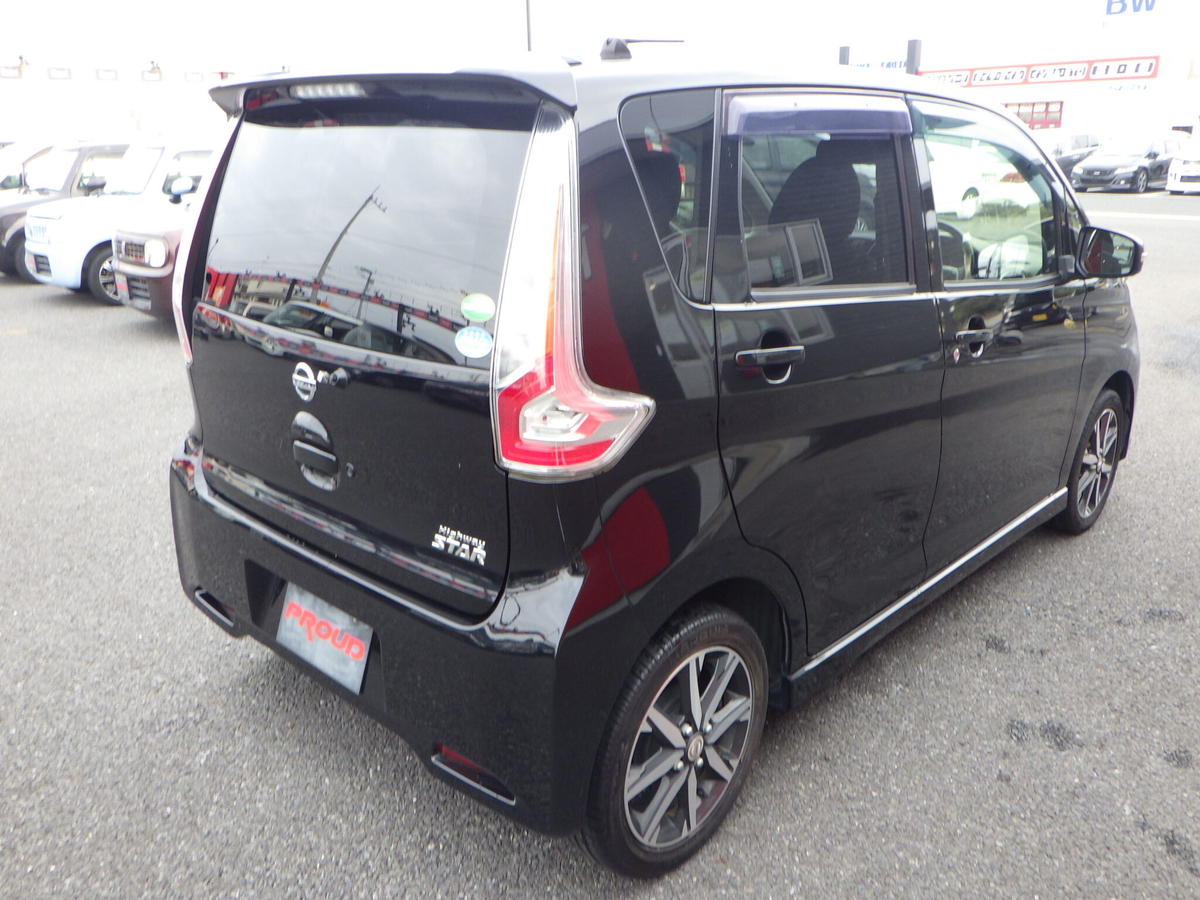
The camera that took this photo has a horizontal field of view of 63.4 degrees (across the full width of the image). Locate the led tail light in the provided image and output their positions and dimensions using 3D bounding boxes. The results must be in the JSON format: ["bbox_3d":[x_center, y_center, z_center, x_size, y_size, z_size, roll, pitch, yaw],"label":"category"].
[{"bbox_3d":[-0.053,-0.249,1.565,0.205,0.590,0.235,16,23,41],"label":"led tail light"}]

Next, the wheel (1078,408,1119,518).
[{"bbox_3d":[1.806,0.040,3.650,0.130,0.410,0.410,15,23,41],"label":"wheel"}]

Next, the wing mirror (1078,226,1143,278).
[{"bbox_3d":[1.478,-0.573,2.813,0.178,0.142,0.105,16,23,41],"label":"wing mirror"}]

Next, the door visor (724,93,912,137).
[{"bbox_3d":[0.460,-0.677,1.960,0.055,0.085,0.720,15,23,41],"label":"door visor"}]

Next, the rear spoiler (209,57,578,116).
[{"bbox_3d":[-0.474,-0.702,1.899,1.200,0.110,0.210,15,23,41],"label":"rear spoiler"}]

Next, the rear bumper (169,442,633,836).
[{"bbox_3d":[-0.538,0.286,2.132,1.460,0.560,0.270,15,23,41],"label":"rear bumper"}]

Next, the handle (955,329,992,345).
[{"bbox_3d":[0.964,-0.292,2.501,0.047,0.036,0.220,16,18,41],"label":"handle"}]

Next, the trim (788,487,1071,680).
[{"bbox_3d":[1.018,0.313,2.765,0.030,0.032,1.720,15,23,41],"label":"trim"}]

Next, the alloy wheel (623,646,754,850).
[{"bbox_3d":[0.137,0.572,1.958,0.140,0.415,0.415,16,23,41],"label":"alloy wheel"}]

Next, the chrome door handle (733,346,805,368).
[{"bbox_3d":[0.319,-0.175,1.822,0.047,0.036,0.220,16,18,41],"label":"chrome door handle"}]

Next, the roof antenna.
[{"bbox_3d":[0.117,-1.007,2.462,0.045,0.065,0.300,15,23,41],"label":"roof antenna"}]

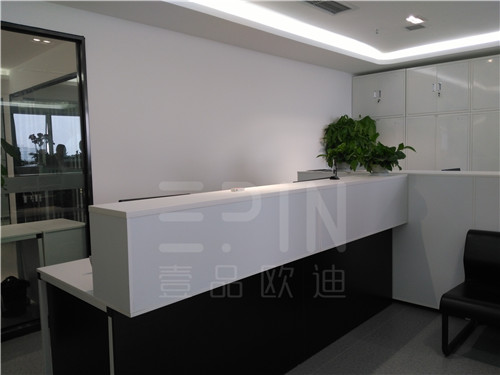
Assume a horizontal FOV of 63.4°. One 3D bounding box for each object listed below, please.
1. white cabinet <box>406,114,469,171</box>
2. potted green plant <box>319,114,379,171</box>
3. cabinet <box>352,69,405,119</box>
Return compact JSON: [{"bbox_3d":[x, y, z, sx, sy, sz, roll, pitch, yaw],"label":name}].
[{"bbox_3d":[2.830,-0.132,6.003,0.882,1.885,0.400,3,7,44],"label":"white cabinet"},{"bbox_3d":[1.000,-0.467,4.193,0.560,0.560,0.500,3,7,44],"label":"potted green plant"},{"bbox_3d":[2.160,-1.450,6.509,0.887,0.691,0.400,3,7,44],"label":"cabinet"}]

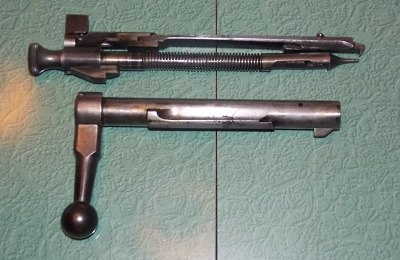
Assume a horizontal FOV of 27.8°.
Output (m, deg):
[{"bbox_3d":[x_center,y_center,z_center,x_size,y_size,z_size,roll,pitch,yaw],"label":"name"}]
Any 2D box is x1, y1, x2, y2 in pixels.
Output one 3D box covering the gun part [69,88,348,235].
[{"bbox_3d":[0.002,0.021,0.458,0.159,0.021,0.083,1,72,0],"label":"gun part"}]

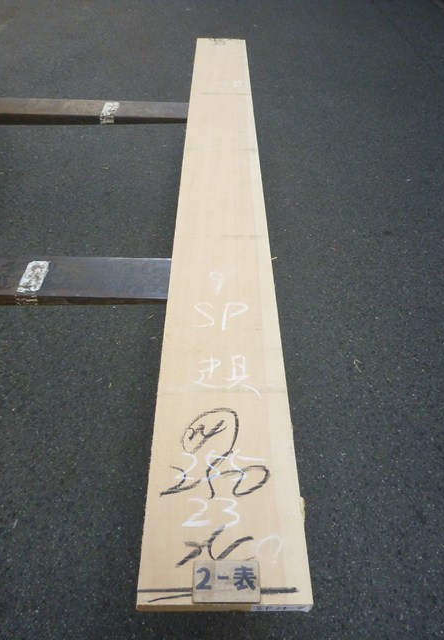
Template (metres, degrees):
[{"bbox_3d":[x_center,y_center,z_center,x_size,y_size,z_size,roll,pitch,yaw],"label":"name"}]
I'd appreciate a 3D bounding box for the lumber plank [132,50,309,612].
[{"bbox_3d":[0.001,-0.479,1.590,0.231,0.025,2.500,1,44,-1],"label":"lumber plank"}]

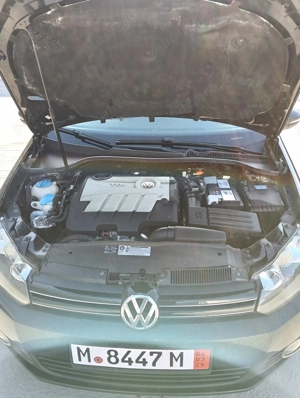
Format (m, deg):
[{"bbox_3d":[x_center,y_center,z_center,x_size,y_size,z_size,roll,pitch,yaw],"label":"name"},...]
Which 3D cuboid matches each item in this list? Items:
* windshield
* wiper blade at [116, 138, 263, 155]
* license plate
[{"bbox_3d":[0.032,-0.684,2.171,1.410,0.160,0.880,1,57,2],"label":"windshield"},{"bbox_3d":[0.253,-0.328,1.884,0.896,0.050,0.070,3,28,-5],"label":"wiper blade"},{"bbox_3d":[-0.033,0.596,1.179,0.520,0.110,0.016,1,25,2],"label":"license plate"}]

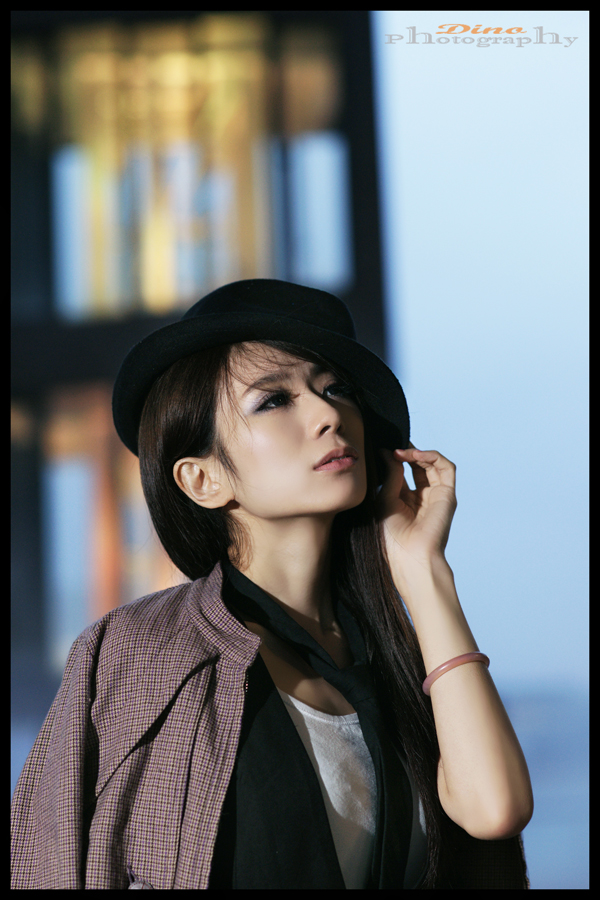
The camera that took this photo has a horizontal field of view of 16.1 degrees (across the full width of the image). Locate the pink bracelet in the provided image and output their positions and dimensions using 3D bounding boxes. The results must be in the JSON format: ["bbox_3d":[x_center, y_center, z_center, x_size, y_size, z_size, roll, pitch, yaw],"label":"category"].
[{"bbox_3d":[0.139,0.199,1.880,0.065,0.009,0.065,-13,-35,-16],"label":"pink bracelet"}]

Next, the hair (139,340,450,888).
[{"bbox_3d":[-0.006,0.137,1.940,0.250,0.530,0.250,3,-8,-24],"label":"hair"}]

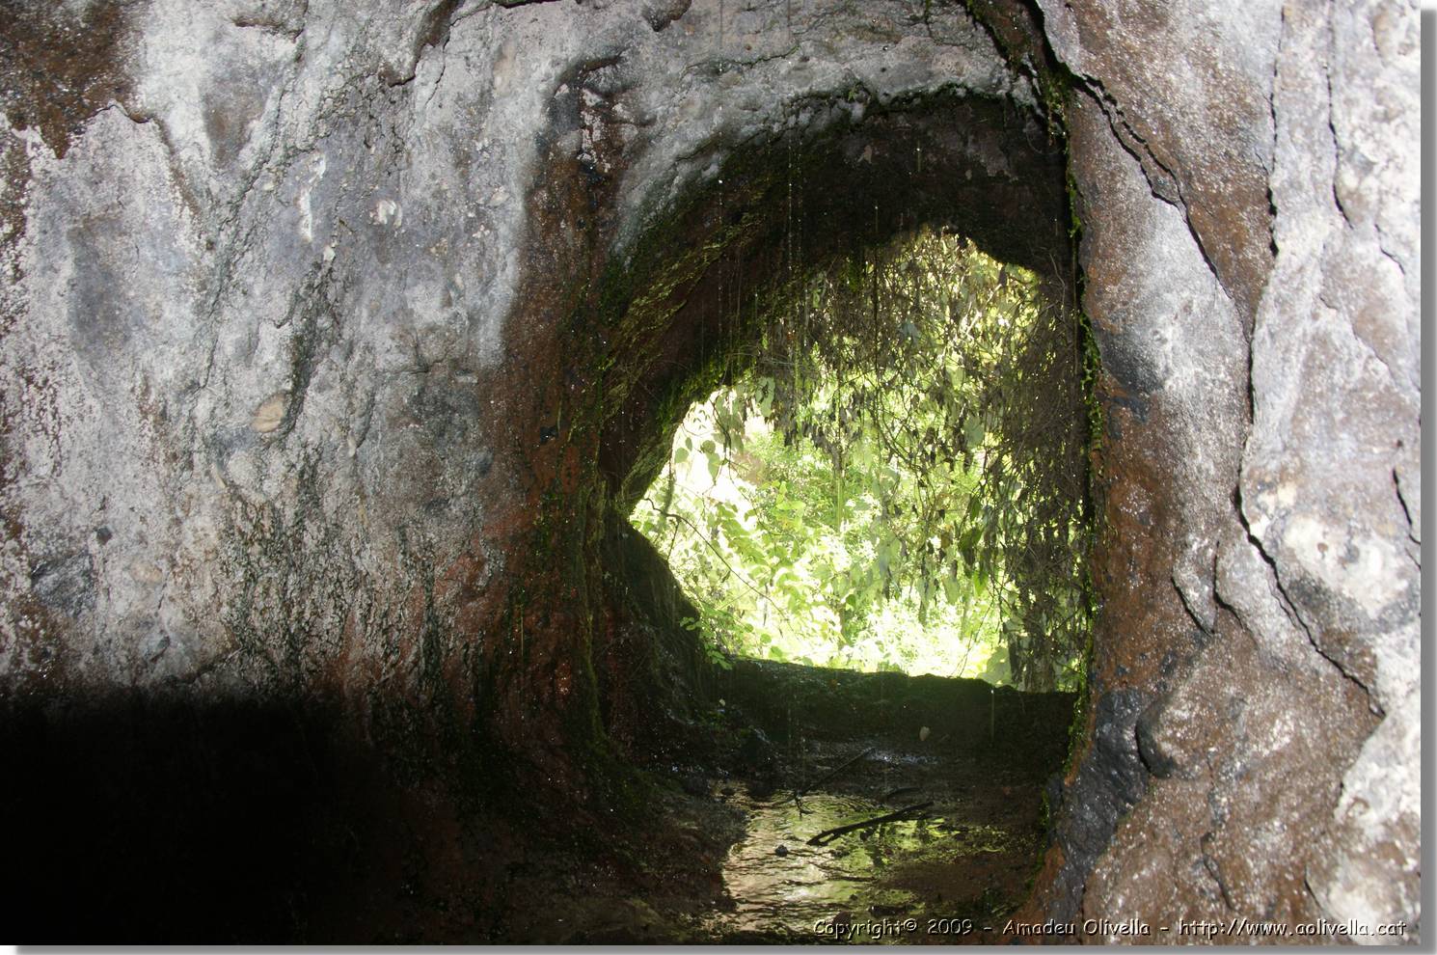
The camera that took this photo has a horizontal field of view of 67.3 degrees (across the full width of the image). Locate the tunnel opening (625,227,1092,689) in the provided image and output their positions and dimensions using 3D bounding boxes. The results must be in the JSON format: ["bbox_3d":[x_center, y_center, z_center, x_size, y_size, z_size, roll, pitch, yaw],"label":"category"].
[{"bbox_3d":[0.560,-0.080,4.300,1.800,1.800,0.500,1,2,20],"label":"tunnel opening"}]

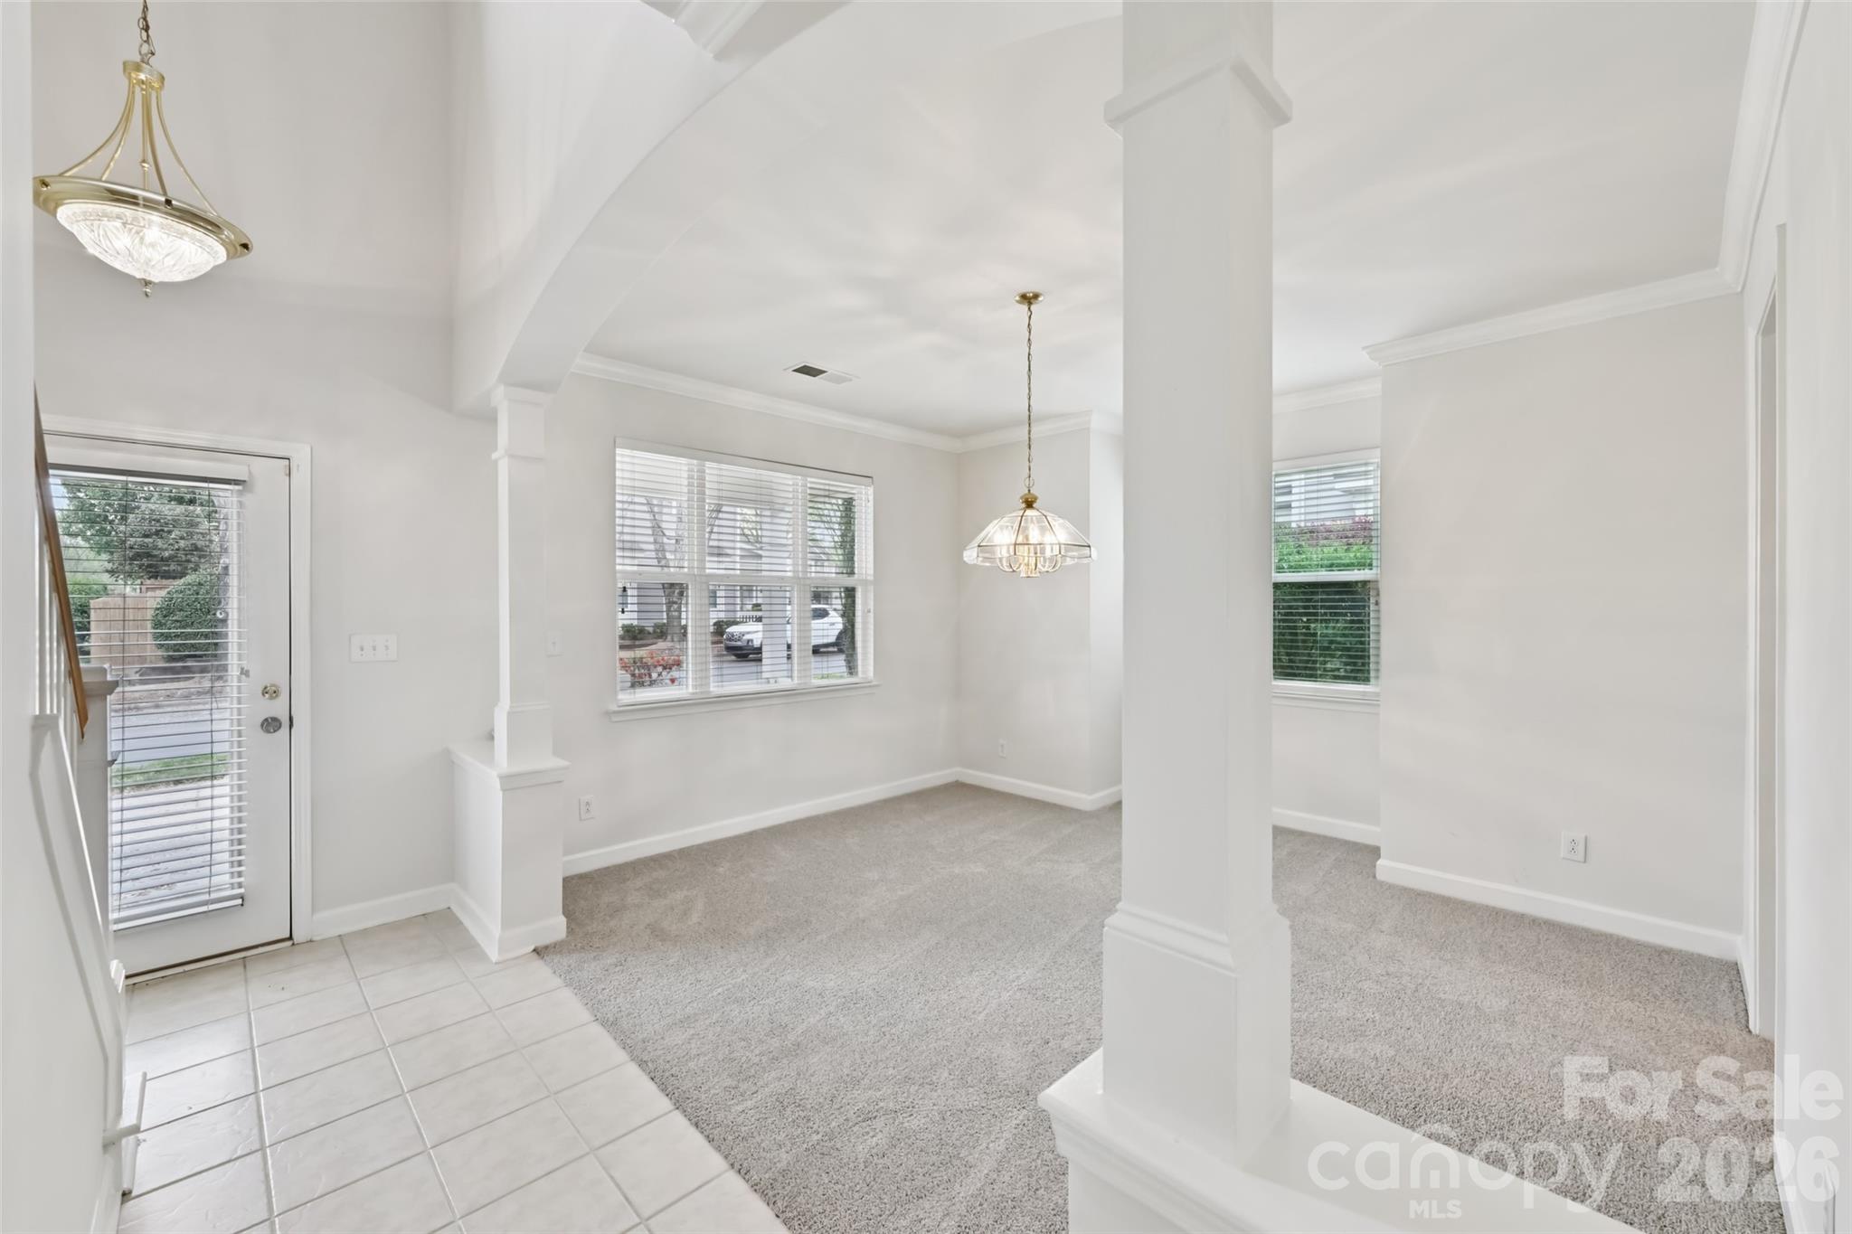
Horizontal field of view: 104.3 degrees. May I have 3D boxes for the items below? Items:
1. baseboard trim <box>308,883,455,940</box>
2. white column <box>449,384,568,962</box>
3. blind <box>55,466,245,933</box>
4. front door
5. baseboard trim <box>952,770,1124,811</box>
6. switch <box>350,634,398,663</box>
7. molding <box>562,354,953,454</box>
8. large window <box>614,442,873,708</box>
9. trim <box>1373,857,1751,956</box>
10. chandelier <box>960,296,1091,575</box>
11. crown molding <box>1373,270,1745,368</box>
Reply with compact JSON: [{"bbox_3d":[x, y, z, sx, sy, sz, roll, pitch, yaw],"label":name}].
[{"bbox_3d":[-2.451,1.330,3.257,0.498,0.101,0.018,0,1,-45],"label":"baseboard trim"},{"bbox_3d":[-1.887,0.218,3.237,0.294,2.324,0.797,0,1,-45],"label":"white column"},{"bbox_3d":[-2.972,0.284,2.678,0.664,1.760,0.060,0,1,-45],"label":"blind"},{"bbox_3d":[-3.009,0.347,2.716,0.914,2.013,0.045,0,1,-45],"label":"front door"},{"bbox_3d":[0.902,1.311,5.679,0.529,0.098,1.273,0,1,-45],"label":"baseboard trim"},{"bbox_3d":[-2.462,0.140,3.218,0.163,0.119,0.012,0,1,-45],"label":"switch"},{"bbox_3d":[-0.871,-1.366,4.748,3.290,0.104,0.073,0,1,-45],"label":"molding"},{"bbox_3d":[-1.059,-0.251,4.647,1.865,1.477,0.060,0,1,-45],"label":"large window"},{"bbox_3d":[2.796,1.323,3.308,0.018,0.102,1.243,0,1,-45],"label":"trim"},{"bbox_3d":[0.456,-0.793,3.159,0.581,1.239,0.581,0,0,0],"label":"chandelier"},{"bbox_3d":[2.752,-1.336,3.285,0.073,0.097,1.295,0,1,-45],"label":"crown molding"}]

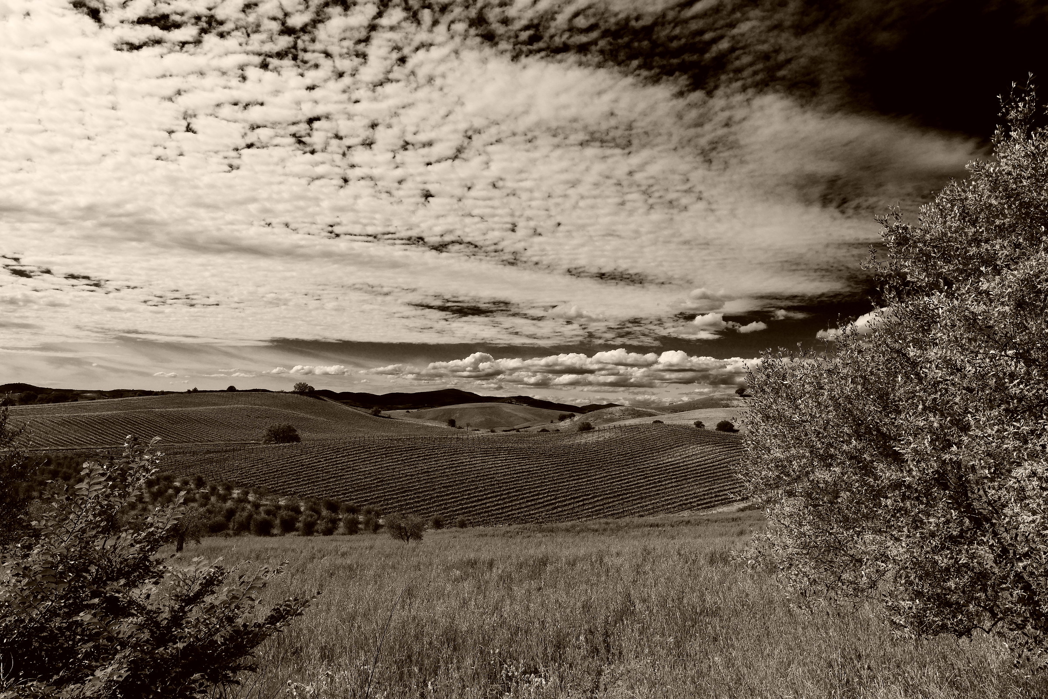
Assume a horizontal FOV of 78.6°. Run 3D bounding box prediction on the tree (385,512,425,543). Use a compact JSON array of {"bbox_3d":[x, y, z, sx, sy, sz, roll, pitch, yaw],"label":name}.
[{"bbox_3d":[-11.120,16.730,60.000,3.760,2.920,3.650,0,-4,0],"label":"tree"}]

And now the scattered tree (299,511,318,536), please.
[{"bbox_3d":[-25.170,20.430,75.000,2.300,2.880,2.230,0,-4,0],"label":"scattered tree"}]

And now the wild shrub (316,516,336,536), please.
[{"bbox_3d":[-22.850,20.250,74.000,2.460,2.650,2.390,0,-4,0],"label":"wild shrub"}]

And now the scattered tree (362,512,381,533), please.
[{"bbox_3d":[-18.600,21.250,78.000,2.390,2.790,2.320,0,-4,0],"label":"scattered tree"}]

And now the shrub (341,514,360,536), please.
[{"bbox_3d":[-20.600,20.800,76.000,2.230,2.530,2.170,0,-4,0],"label":"shrub"}]

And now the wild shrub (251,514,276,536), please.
[{"bbox_3d":[-29.770,20.070,73.000,2.890,2.610,2.810,0,-4,0],"label":"wild shrub"}]

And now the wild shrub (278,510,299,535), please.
[{"bbox_3d":[-27.570,20.240,75.000,2.490,2.880,2.420,0,-4,0],"label":"wild shrub"}]

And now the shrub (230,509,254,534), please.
[{"bbox_3d":[-33.030,20.190,75.000,2.680,2.970,2.600,0,-4,0],"label":"shrub"}]

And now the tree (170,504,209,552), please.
[{"bbox_3d":[-24.520,13.070,47.000,2.820,3.550,2.740,0,-4,0],"label":"tree"}]

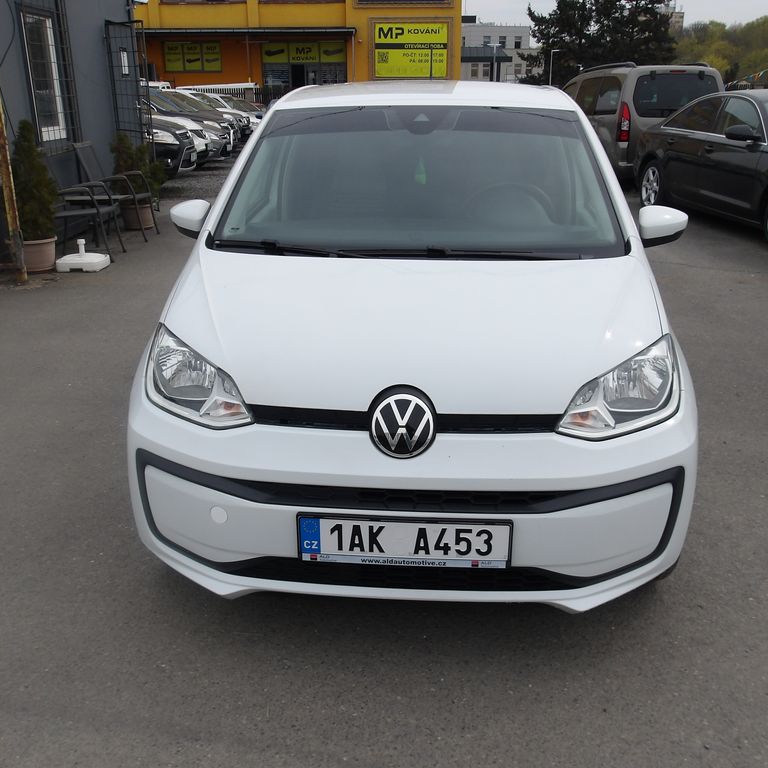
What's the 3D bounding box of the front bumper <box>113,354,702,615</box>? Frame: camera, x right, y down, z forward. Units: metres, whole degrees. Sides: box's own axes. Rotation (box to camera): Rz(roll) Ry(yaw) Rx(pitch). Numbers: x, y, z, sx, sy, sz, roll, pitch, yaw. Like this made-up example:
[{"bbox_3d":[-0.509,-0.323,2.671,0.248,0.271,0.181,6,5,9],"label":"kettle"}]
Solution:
[{"bbox_3d":[0.056,0.266,2.153,1.620,0.570,0.450,1,20,4],"label":"front bumper"}]

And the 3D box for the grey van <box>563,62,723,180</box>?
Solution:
[{"bbox_3d":[4.021,-4.329,13.517,1.820,1.830,4.380,-2,20,-5],"label":"grey van"}]

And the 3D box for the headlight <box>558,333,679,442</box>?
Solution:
[{"bbox_3d":[0.609,0.010,2.058,0.365,0.220,0.320,1,20,4],"label":"headlight"}]

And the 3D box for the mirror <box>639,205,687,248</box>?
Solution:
[{"bbox_3d":[1.014,-0.573,2.913,0.200,0.150,0.140,1,20,4],"label":"mirror"}]

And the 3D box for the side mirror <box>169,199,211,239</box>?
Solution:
[{"bbox_3d":[-0.727,-0.625,3.037,0.200,0.150,0.140,1,20,4],"label":"side mirror"}]

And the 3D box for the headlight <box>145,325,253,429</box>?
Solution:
[{"bbox_3d":[-0.491,-0.017,2.139,0.365,0.220,0.320,1,20,4],"label":"headlight"}]

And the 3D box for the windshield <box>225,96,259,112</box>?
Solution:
[{"bbox_3d":[-4.882,-9.593,27.365,0.800,0.140,1.320,46,40,20],"label":"windshield"}]

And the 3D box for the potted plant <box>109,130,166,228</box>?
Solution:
[{"bbox_3d":[-2.775,-2.327,9.119,0.580,1.070,0.600,0,20,0],"label":"potted plant"}]

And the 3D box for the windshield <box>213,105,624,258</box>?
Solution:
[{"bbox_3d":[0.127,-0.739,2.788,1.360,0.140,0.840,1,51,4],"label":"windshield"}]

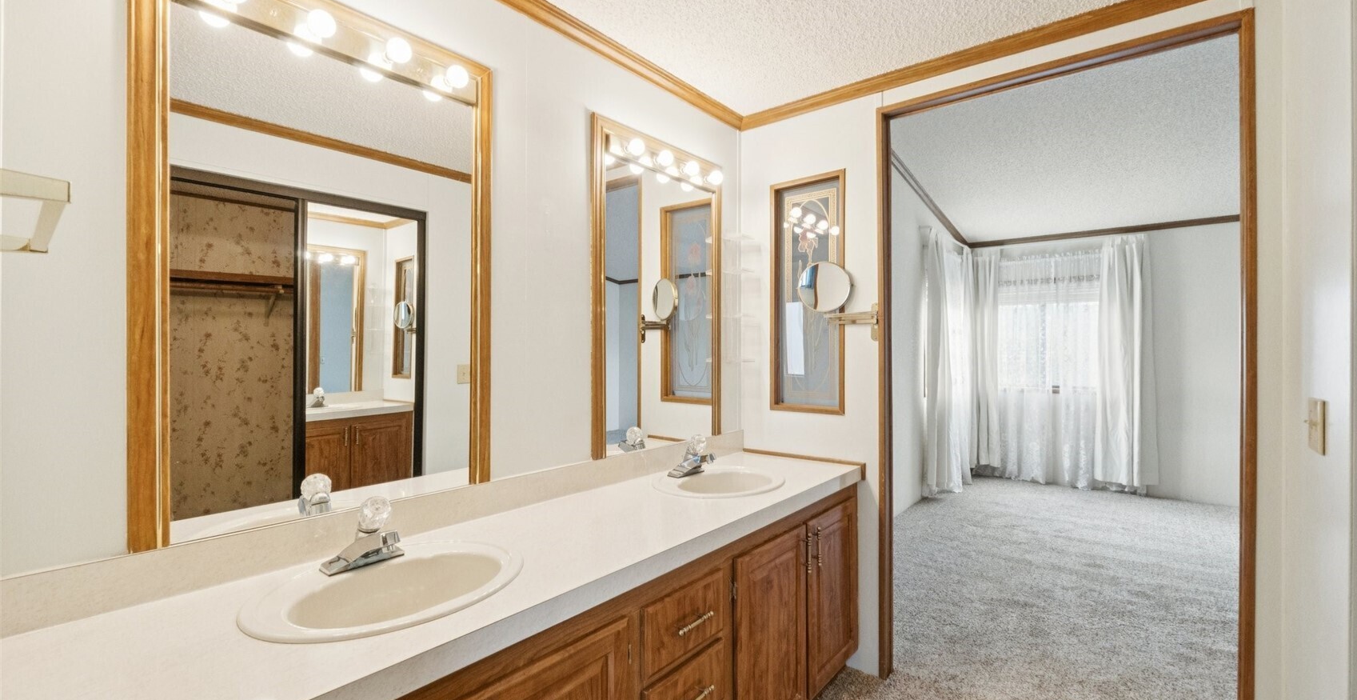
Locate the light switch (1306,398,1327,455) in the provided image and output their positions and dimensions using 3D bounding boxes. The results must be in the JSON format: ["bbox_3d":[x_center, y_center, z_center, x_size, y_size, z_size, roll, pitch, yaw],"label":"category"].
[{"bbox_3d":[1.367,0.165,1.218,0.020,0.115,0.082,0,0,39],"label":"light switch"}]

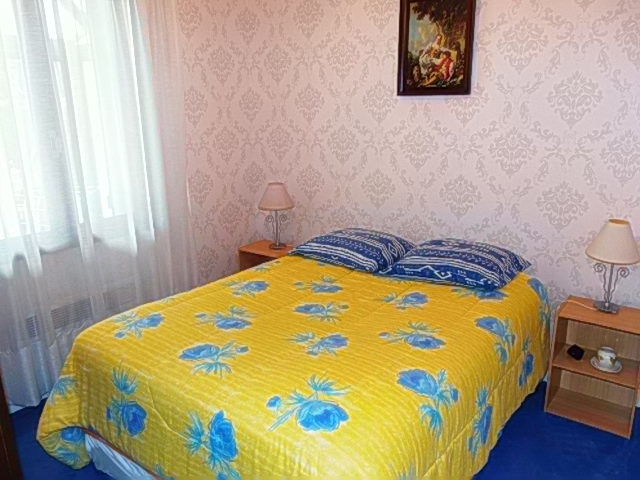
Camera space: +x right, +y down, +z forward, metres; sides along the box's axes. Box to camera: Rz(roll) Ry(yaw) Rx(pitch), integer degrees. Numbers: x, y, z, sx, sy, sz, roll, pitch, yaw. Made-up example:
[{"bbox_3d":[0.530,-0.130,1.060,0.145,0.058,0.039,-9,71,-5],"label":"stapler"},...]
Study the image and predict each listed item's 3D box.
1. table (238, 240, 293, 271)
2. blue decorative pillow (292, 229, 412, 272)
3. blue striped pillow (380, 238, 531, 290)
[{"bbox_3d":[-0.361,0.328,3.759,0.382,0.546,0.337,10,18,34],"label":"table"},{"bbox_3d":[0.203,0.003,3.219,0.663,0.179,0.507,10,18,34],"label":"blue decorative pillow"},{"bbox_3d":[0.821,0.094,2.833,0.671,0.190,0.507,8,17,29],"label":"blue striped pillow"}]

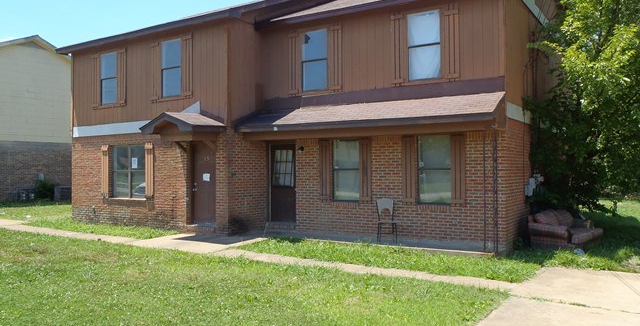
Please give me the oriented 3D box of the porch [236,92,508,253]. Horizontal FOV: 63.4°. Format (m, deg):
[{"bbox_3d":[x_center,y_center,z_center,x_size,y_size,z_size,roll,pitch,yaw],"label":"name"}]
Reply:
[{"bbox_3d":[0.881,0.188,11.482,6.150,3.150,1.100,-1,0,34],"label":"porch"}]

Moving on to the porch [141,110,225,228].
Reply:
[{"bbox_3d":[-3.240,0.208,12.463,1.800,2.910,1.130,-1,0,34],"label":"porch"}]

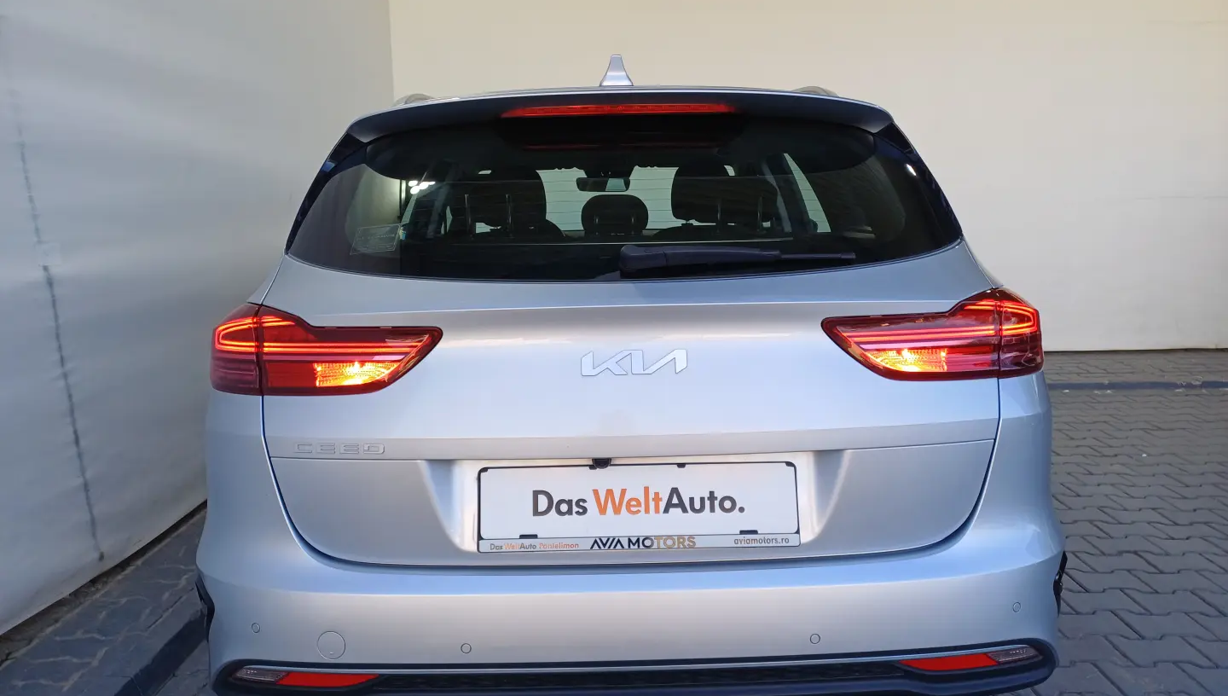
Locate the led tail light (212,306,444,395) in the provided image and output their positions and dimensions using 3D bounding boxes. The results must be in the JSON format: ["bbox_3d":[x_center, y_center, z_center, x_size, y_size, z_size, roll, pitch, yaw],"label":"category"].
[{"bbox_3d":[-0.537,-0.010,1.579,0.539,0.153,0.203,1,9,11],"label":"led tail light"}]

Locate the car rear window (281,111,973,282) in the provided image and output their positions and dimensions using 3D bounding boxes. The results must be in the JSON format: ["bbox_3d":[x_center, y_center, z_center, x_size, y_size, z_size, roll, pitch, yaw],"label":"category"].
[{"bbox_3d":[0.021,-0.298,1.690,1.290,0.420,0.170,-1,-27,-1],"label":"car rear window"}]

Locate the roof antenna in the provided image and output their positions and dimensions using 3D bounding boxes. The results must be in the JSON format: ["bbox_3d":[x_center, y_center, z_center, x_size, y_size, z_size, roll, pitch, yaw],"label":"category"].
[{"bbox_3d":[0.006,-0.615,1.989,0.077,0.075,0.150,-1,9,-1],"label":"roof antenna"}]

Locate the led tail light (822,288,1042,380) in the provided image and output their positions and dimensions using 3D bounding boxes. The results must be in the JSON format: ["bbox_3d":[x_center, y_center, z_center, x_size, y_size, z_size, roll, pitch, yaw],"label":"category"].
[{"bbox_3d":[0.577,-0.030,1.575,0.470,0.163,0.240,-1,8,-1],"label":"led tail light"}]

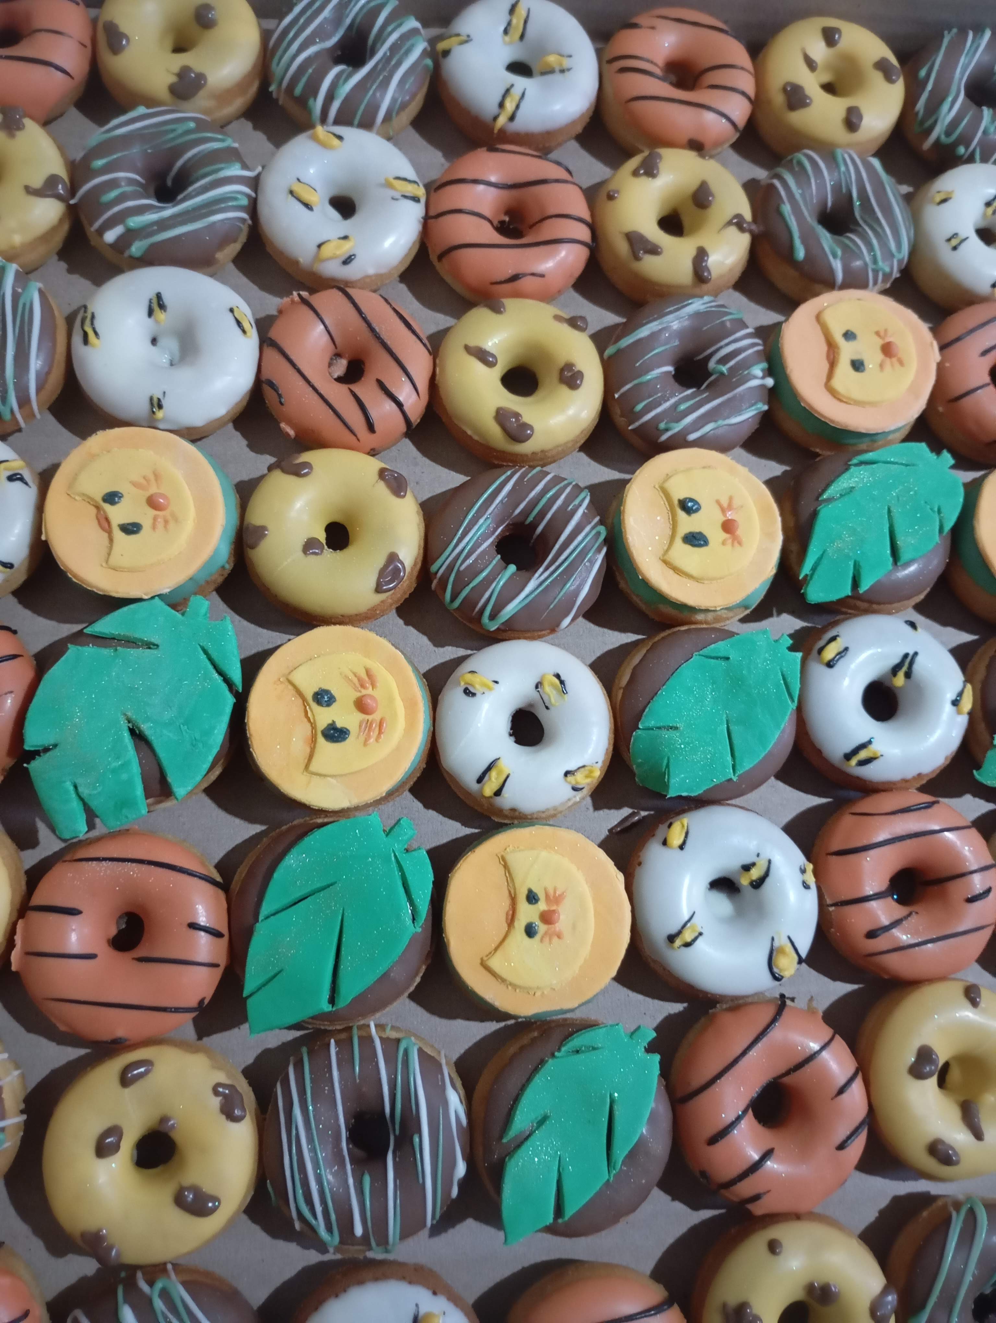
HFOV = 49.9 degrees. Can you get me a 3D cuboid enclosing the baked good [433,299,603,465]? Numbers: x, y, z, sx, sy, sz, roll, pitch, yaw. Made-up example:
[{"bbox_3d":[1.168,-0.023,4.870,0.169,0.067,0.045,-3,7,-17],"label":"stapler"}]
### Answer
[{"bbox_3d":[0.007,-0.092,0.355,0.056,0.023,0.056,0,75,-8],"label":"baked good"}]

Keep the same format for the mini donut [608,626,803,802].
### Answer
[{"bbox_3d":[0.065,0.015,0.333,0.056,0.025,0.056,0,75,-8],"label":"mini donut"}]

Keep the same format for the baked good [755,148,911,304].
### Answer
[{"bbox_3d":[0.123,-0.159,0.390,0.058,0.021,0.058,2,76,-6],"label":"baked good"}]

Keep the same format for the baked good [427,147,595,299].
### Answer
[{"bbox_3d":[0.004,-0.158,0.389,0.060,0.025,0.060,2,76,-7],"label":"baked good"}]

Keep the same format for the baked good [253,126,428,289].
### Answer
[{"bbox_3d":[-0.056,-0.161,0.382,0.060,0.025,0.060,2,76,-7],"label":"baked good"}]

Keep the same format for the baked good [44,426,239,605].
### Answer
[{"bbox_3d":[-0.111,-0.046,0.335,0.058,0.022,0.058,2,76,-6],"label":"baked good"}]

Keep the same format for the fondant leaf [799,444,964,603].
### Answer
[{"bbox_3d":[0.121,-0.045,0.347,0.076,0.007,0.038,-40,84,-16],"label":"fondant leaf"}]

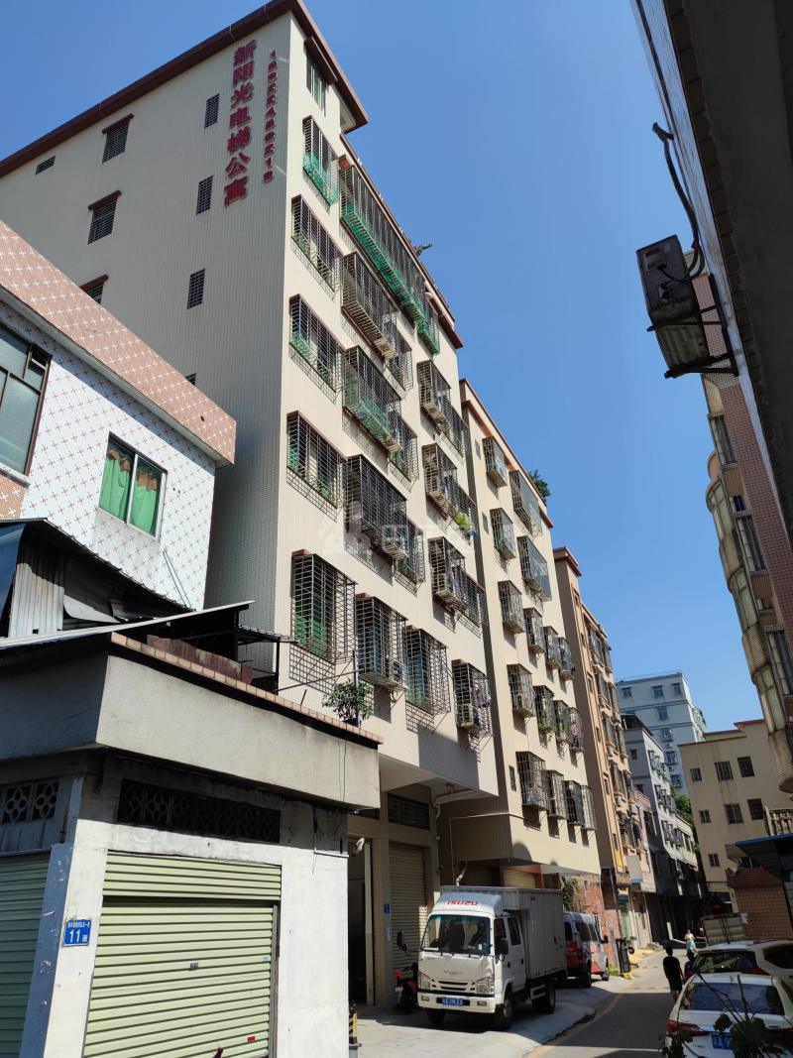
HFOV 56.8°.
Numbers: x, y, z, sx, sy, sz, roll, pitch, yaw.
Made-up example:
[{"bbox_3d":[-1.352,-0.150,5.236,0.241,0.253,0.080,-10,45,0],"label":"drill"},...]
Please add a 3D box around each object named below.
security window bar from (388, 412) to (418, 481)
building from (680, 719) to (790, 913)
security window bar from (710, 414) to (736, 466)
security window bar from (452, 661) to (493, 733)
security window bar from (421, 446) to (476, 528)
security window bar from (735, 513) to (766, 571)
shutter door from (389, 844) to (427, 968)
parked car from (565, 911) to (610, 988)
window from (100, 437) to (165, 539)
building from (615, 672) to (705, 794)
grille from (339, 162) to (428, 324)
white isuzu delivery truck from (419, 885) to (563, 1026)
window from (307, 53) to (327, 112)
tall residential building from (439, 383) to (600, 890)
[{"bbox_3d":[0.228,-2.234,20.373,0.330,1.379,1.270,-14,-30,23],"label":"security window bar"},{"bbox_3d":[28.556,22.987,58.793,7.615,13.137,9.000,-16,-28,25],"label":"building"},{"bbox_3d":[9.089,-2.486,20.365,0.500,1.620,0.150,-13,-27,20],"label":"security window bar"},{"bbox_3d":[2.188,4.801,20.505,0.500,1.659,1.643,-14,-30,23],"label":"security window bar"},{"bbox_3d":[1.745,-1.143,23.170,0.450,1.760,3.260,-14,-28,22],"label":"security window bar"},{"bbox_3d":[8.855,0.354,18.303,0.380,1.550,0.120,-15,-30,22],"label":"security window bar"},{"bbox_3d":[0.366,10.245,19.222,0.120,3.550,2.300,-15,-30,22],"label":"shutter door"},{"bbox_3d":[5.626,13.885,24.221,1.750,1.970,4.500,-15,-30,22],"label":"parked car"},{"bbox_3d":[-4.102,-0.633,11.488,0.100,1.310,1.330,-13,-27,20],"label":"window"},{"bbox_3d":[40.426,39.535,106.981,11.500,32.000,15.000,-15,-30,22],"label":"building"},{"bbox_3d":[-0.272,-8.638,22.832,0.480,1.953,4.957,-14,-30,23],"label":"grille"},{"bbox_3d":[2.672,11.155,19.432,2.120,2.940,5.900,-13,-30,23],"label":"white isuzu delivery truck"},{"bbox_3d":[-2.340,-12.882,21.407,0.150,1.491,1.099,-14,-29,22],"label":"window"},{"bbox_3d":[0.979,6.962,30.552,10.500,20.600,11.200,-14,-30,23],"label":"tall residential building"}]

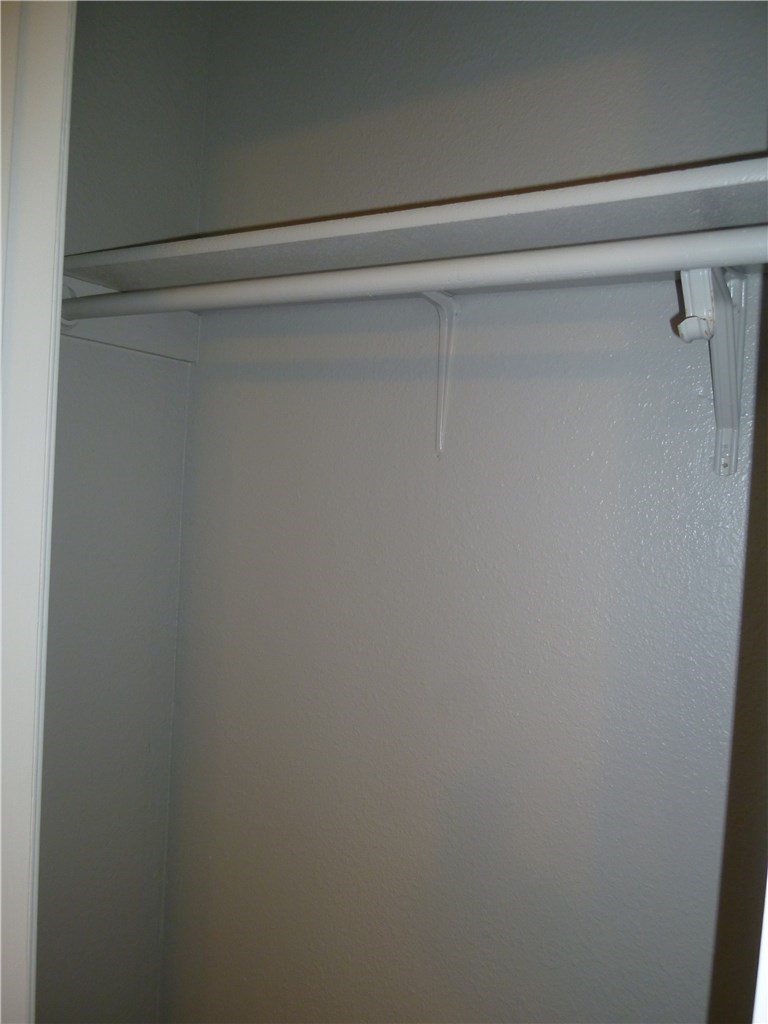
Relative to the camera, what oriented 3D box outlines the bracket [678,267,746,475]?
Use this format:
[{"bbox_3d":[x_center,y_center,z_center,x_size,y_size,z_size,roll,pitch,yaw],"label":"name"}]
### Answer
[{"bbox_3d":[0.376,-0.177,0.834,0.037,0.259,0.301,4,2,31],"label":"bracket"}]

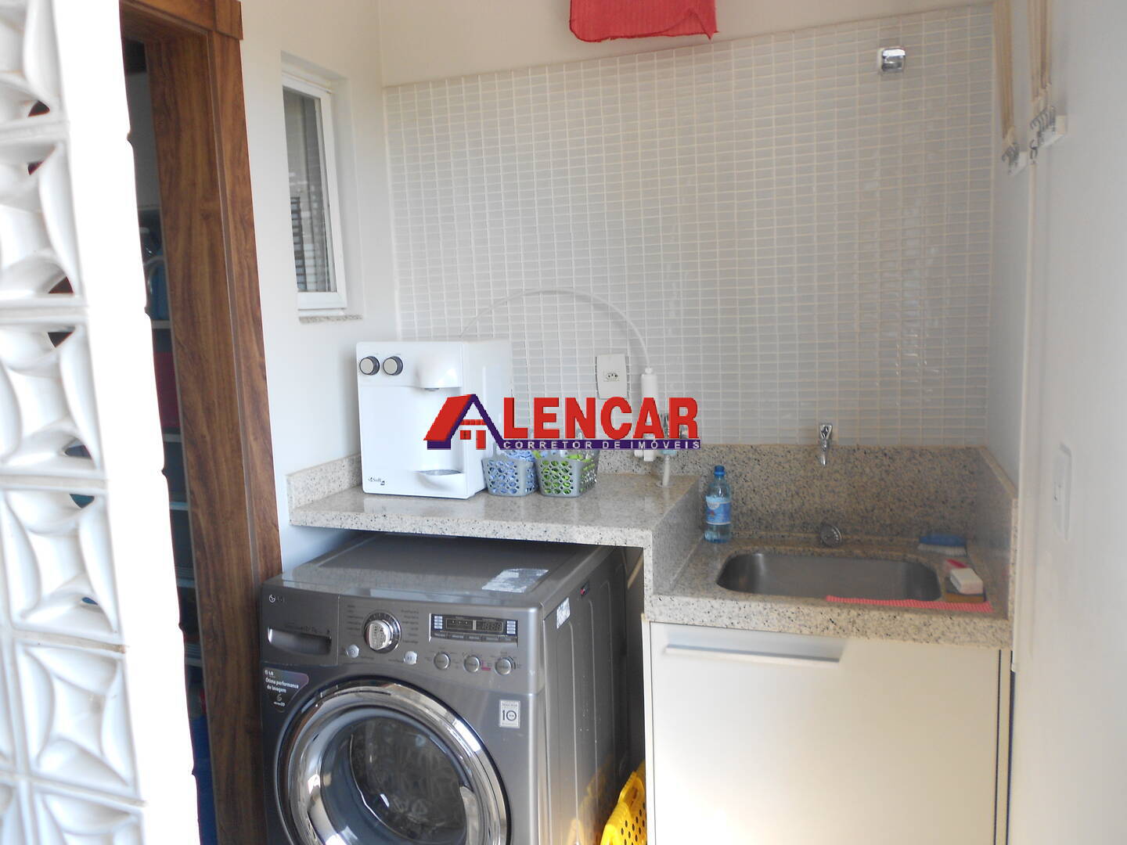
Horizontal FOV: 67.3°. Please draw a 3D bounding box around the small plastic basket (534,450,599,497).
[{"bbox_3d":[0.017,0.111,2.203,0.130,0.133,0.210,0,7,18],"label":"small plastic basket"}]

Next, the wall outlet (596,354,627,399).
[{"bbox_3d":[0.136,-0.126,2.368,0.079,0.123,0.012,0,8,18],"label":"wall outlet"}]

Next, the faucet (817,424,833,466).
[{"bbox_3d":[0.667,0.054,2.154,0.040,0.100,0.135,0,7,18],"label":"faucet"}]

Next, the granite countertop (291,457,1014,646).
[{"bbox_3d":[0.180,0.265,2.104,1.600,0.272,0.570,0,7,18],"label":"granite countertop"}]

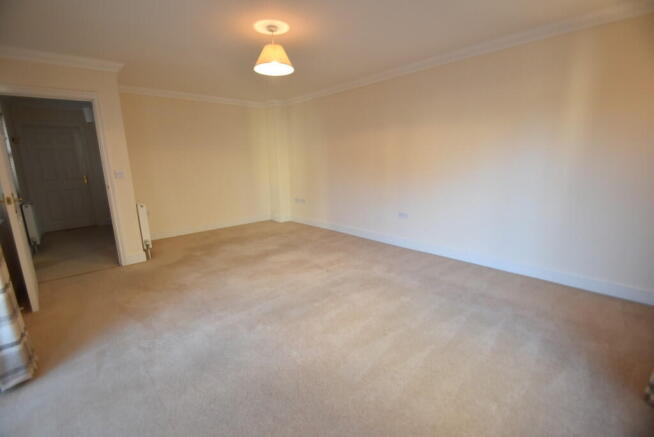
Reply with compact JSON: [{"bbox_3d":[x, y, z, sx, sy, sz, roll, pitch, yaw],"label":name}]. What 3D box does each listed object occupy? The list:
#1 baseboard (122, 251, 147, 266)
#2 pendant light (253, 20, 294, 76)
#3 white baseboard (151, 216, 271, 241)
[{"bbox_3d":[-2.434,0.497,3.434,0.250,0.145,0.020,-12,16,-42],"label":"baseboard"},{"bbox_3d":[-0.477,-1.523,2.448,0.355,0.350,0.355,-1,12,0],"label":"pendant light"},{"bbox_3d":[-2.065,0.141,5.119,2.300,0.145,0.020,-12,16,-42],"label":"white baseboard"}]

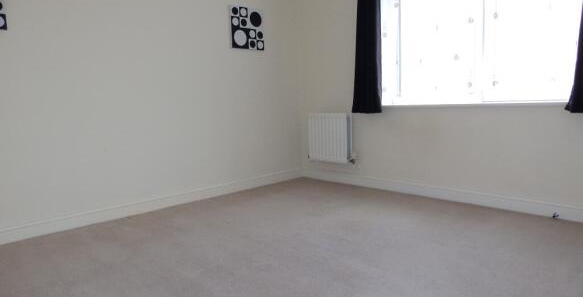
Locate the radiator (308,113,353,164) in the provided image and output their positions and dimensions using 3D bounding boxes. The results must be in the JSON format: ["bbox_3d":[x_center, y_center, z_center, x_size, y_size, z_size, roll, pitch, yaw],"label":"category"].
[{"bbox_3d":[0.411,-0.114,3.897,0.488,0.514,0.105,5,10,44],"label":"radiator"}]

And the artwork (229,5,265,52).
[{"bbox_3d":[-0.437,-1.185,3.690,0.394,0.399,0.040,-9,10,-41],"label":"artwork"}]

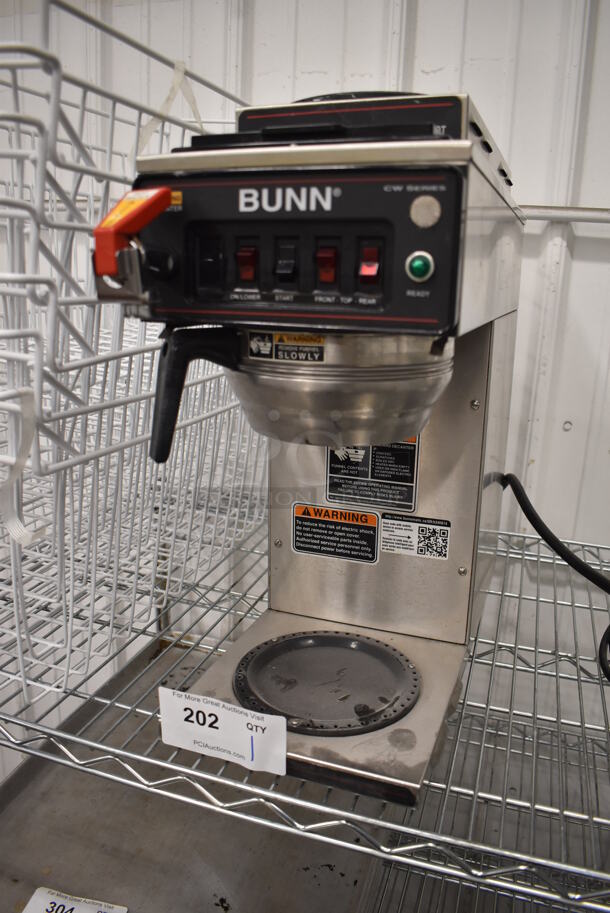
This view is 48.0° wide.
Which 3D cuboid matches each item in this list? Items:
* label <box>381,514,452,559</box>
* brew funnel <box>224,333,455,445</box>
[{"bbox_3d":[0.105,0.077,0.655,0.066,0.040,0.002,6,15,20],"label":"label"},{"bbox_3d":[0.026,-0.059,0.540,0.177,0.097,0.177,6,15,20],"label":"brew funnel"}]

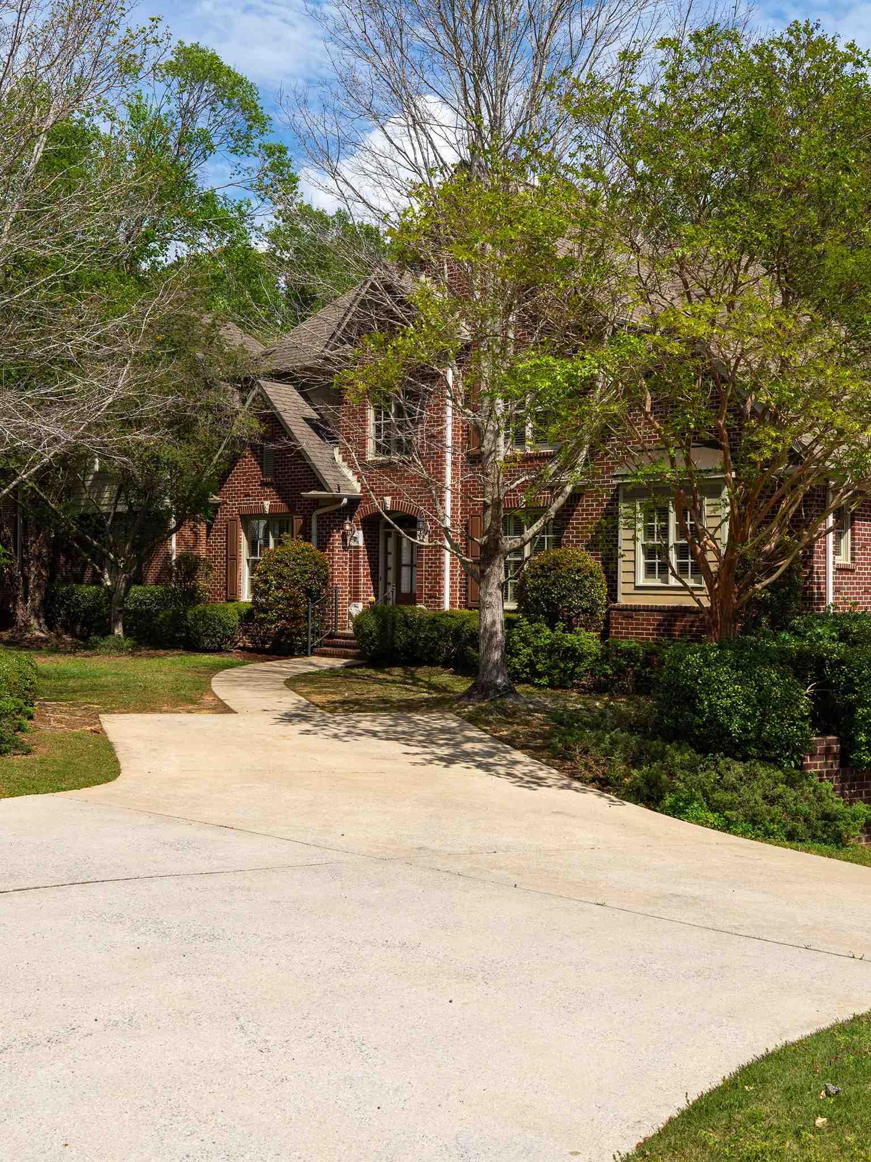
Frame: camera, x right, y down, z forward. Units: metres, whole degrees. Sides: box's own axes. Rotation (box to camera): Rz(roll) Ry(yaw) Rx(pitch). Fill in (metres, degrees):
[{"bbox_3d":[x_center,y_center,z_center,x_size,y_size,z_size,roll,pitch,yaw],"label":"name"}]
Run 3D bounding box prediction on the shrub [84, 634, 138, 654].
[{"bbox_3d":[-6.520,1.260,26.300,1.080,0.400,0.950,1,0,-14],"label":"shrub"}]

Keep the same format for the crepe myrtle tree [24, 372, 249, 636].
[{"bbox_3d":[-6.300,-1.630,28.000,4.800,6.000,4.700,1,0,-13],"label":"crepe myrtle tree"}]

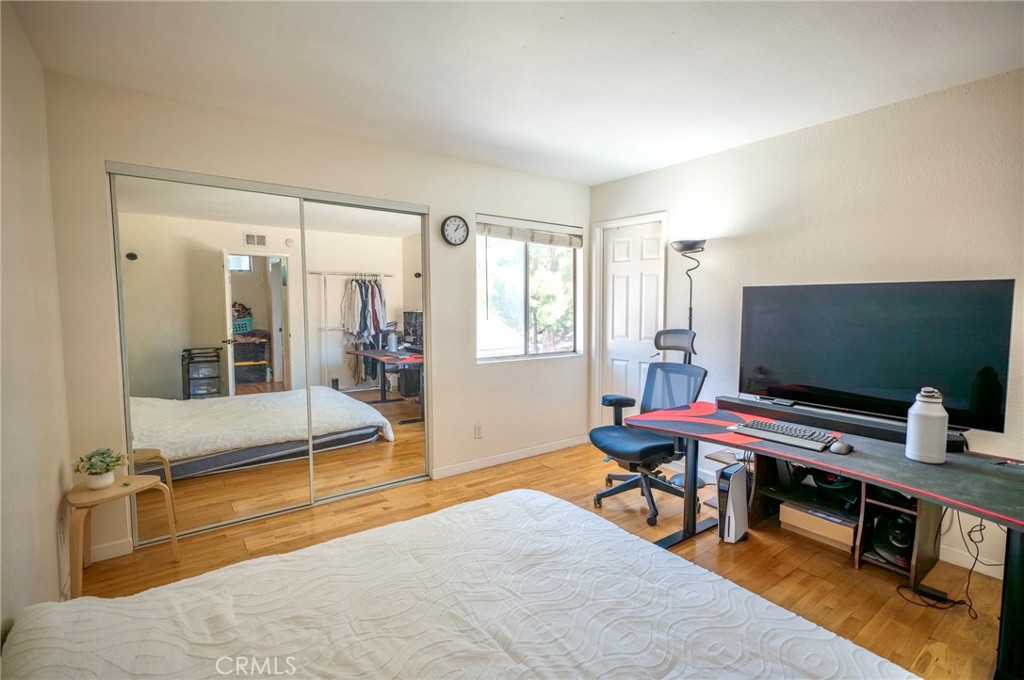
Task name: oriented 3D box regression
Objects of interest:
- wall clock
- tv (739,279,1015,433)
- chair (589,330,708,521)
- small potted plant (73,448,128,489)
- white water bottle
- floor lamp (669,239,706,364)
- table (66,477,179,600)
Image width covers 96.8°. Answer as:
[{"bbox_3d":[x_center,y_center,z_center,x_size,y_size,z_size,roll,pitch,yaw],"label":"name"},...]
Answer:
[{"bbox_3d":[-0.433,-0.825,3.426,0.228,0.228,0.045,-3,6,-35],"label":"wall clock"},{"bbox_3d":[1.934,0.039,2.589,0.050,0.706,1.228,-3,6,-36],"label":"tv"},{"bbox_3d":[0.929,0.528,3.106,0.720,1.180,0.680,-3,6,-33],"label":"chair"},{"bbox_3d":[-2.031,0.634,2.244,0.200,0.180,0.205,-3,6,-35],"label":"small potted plant"},{"bbox_3d":[1.712,0.343,1.864,0.130,0.294,0.130,-3,6,-35],"label":"white water bottle"},{"bbox_3d":[1.320,0.192,3.369,0.250,1.810,0.250,-3,6,-35],"label":"floor lamp"},{"bbox_3d":[-1.910,0.951,2.254,0.420,0.452,0.460,-3,6,-35],"label":"table"}]

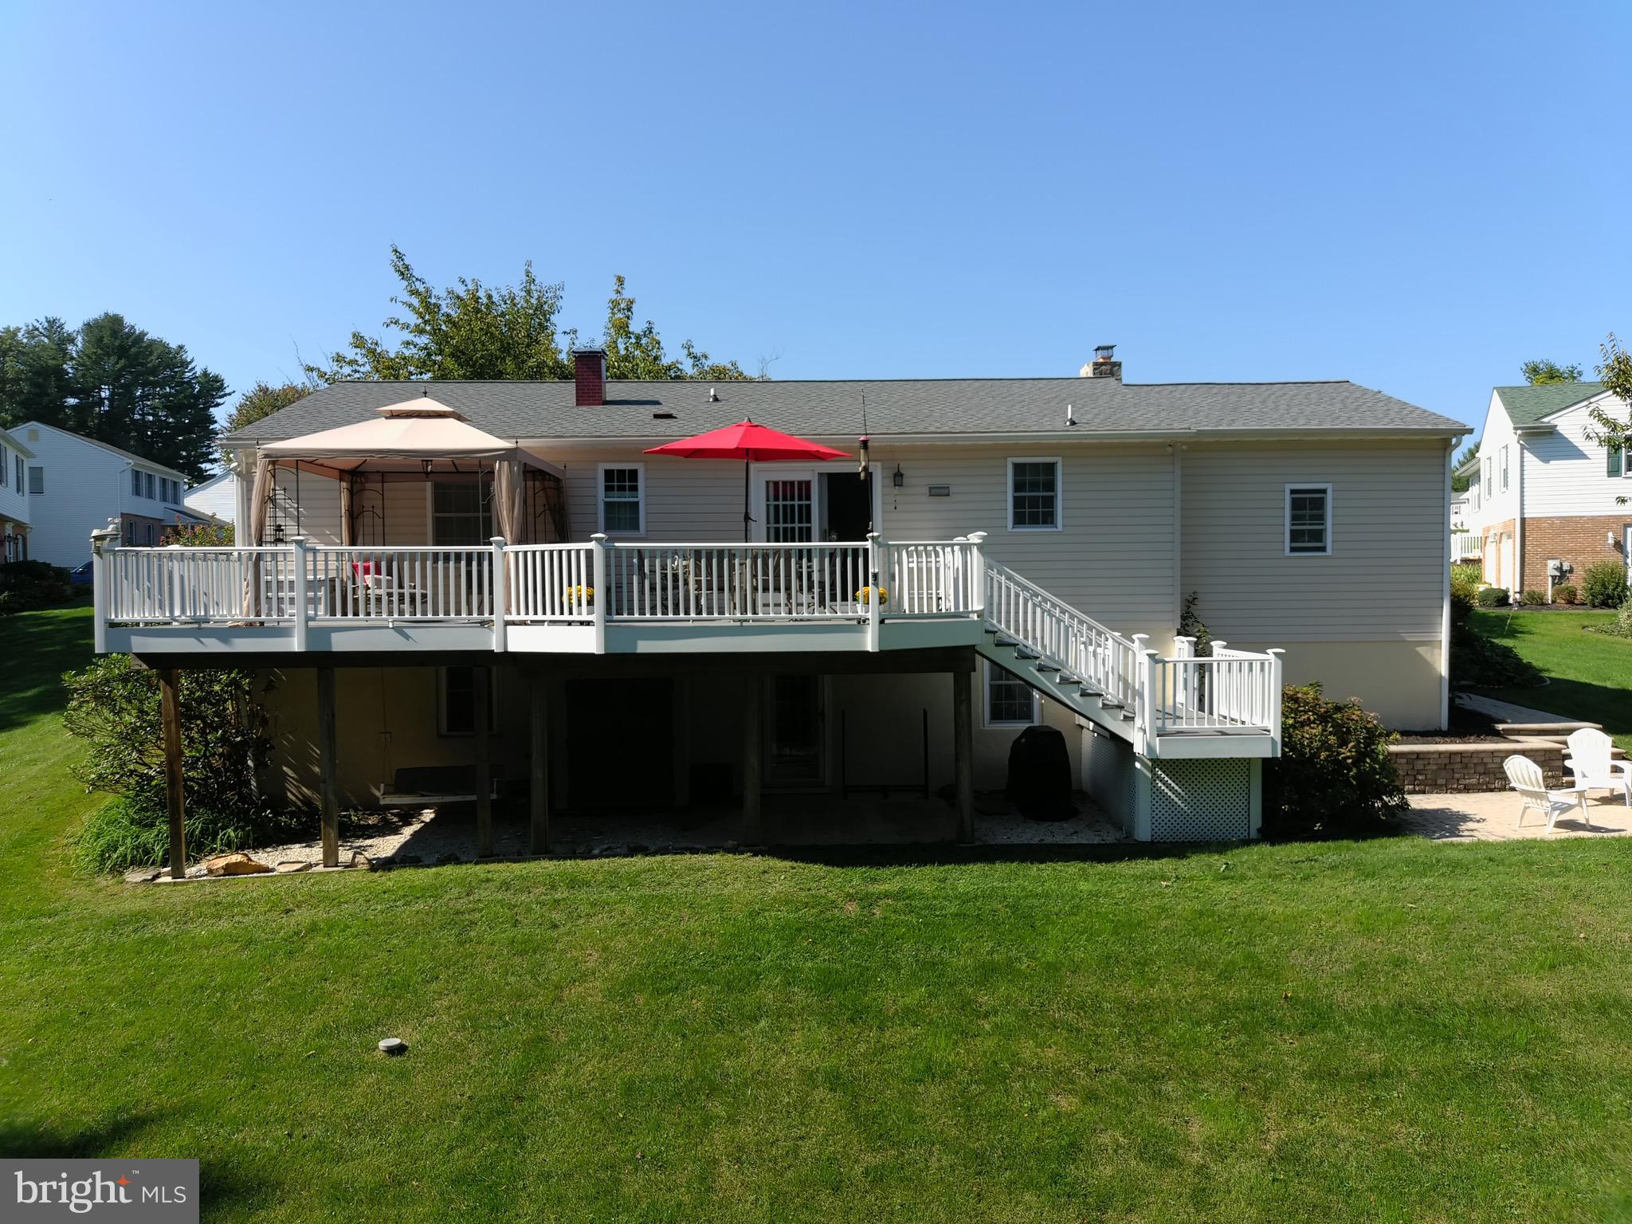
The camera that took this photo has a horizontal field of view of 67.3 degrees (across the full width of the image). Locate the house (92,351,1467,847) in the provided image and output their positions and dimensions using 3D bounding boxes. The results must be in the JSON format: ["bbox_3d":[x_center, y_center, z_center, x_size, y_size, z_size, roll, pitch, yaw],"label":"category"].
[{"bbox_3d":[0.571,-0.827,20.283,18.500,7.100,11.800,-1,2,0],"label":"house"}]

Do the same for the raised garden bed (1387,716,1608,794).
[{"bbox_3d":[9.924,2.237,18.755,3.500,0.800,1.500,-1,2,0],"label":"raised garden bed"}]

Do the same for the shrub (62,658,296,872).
[{"bbox_3d":[-8.431,1.836,16.280,2.900,2.450,2.600,-1,2,0],"label":"shrub"}]

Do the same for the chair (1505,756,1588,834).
[{"bbox_3d":[9.405,2.291,15.705,0.850,0.940,0.760,-1,2,-22],"label":"chair"}]

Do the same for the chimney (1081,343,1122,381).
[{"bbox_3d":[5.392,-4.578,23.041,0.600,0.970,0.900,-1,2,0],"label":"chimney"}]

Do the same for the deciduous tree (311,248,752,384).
[{"bbox_3d":[-7.582,-4.924,32.830,11.600,9.600,10.300,-1,2,0],"label":"deciduous tree"}]

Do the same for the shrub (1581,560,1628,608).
[{"bbox_3d":[22.693,-0.821,35.204,1.300,1.320,1.250,-1,2,0],"label":"shrub"}]

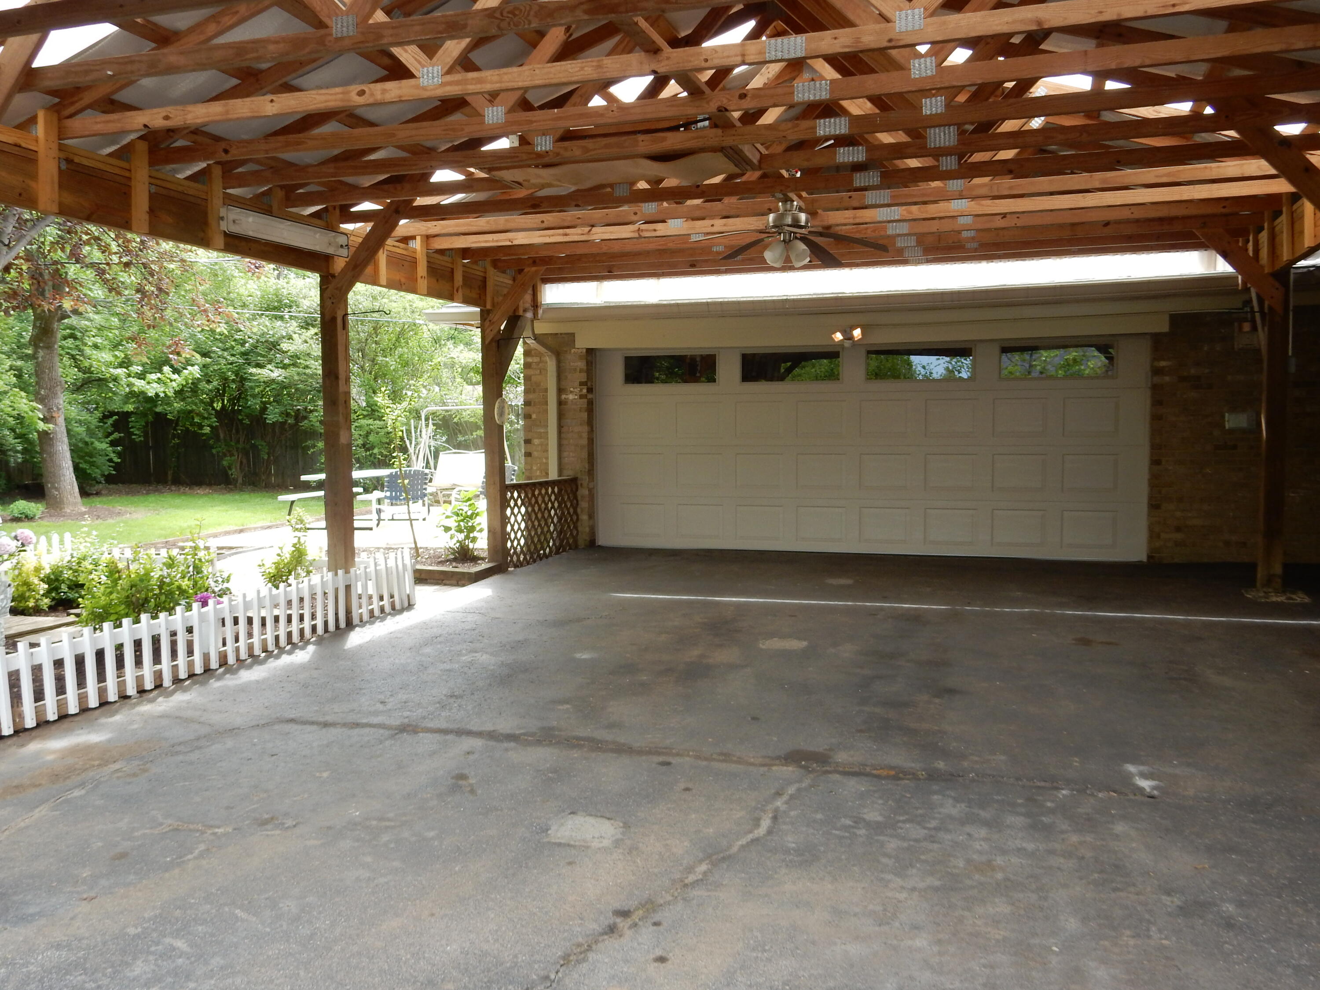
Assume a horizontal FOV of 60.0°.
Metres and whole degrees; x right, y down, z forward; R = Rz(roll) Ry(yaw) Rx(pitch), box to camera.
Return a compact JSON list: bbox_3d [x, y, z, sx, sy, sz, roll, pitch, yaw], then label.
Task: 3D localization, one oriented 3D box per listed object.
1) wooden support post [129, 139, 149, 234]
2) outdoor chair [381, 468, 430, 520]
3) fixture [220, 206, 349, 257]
[{"bbox_3d":[-2.741,-1.621,6.034,0.040,0.470,0.089,1,4,17],"label":"wooden support post"},{"bbox_3d":[-3.131,0.129,13.824,0.600,0.860,0.650,0,4,0],"label":"outdoor chair"},{"bbox_3d":[-2.334,-1.630,7.179,0.085,0.165,1.270,1,5,17],"label":"fixture"}]

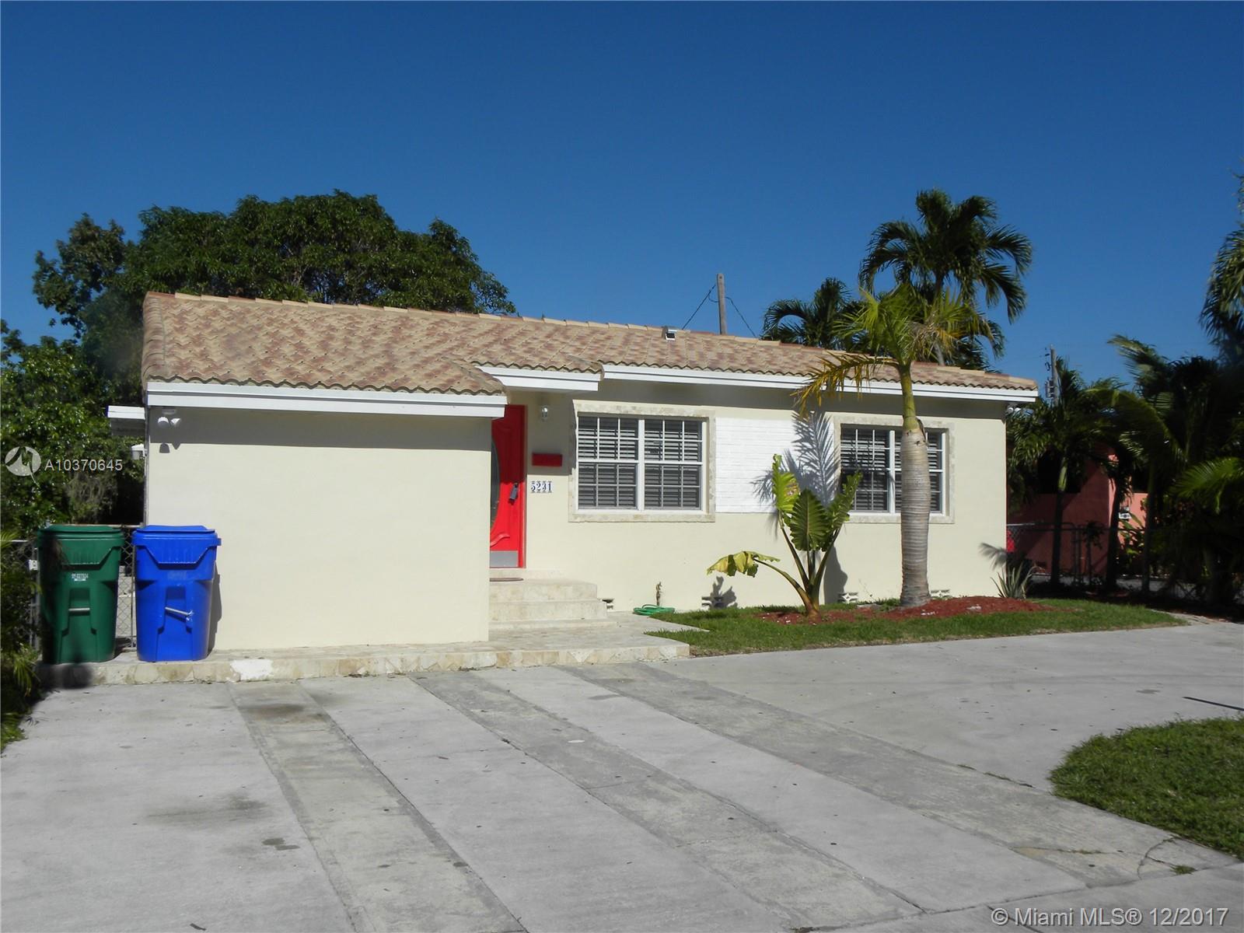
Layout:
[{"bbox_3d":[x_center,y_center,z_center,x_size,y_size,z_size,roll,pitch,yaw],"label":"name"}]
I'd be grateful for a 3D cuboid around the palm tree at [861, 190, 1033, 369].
[{"bbox_3d":[6.785,-1.689,24.832,3.600,8.250,3.600,1,-3,-23],"label":"palm tree"}]

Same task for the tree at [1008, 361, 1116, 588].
[{"bbox_3d":[8.737,0.137,23.509,2.200,4.470,2.200,1,-3,-23],"label":"tree"}]

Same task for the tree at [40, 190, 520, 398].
[{"bbox_3d":[-8.403,-2.079,28.316,11.300,9.050,9.800,1,-3,-23],"label":"tree"}]

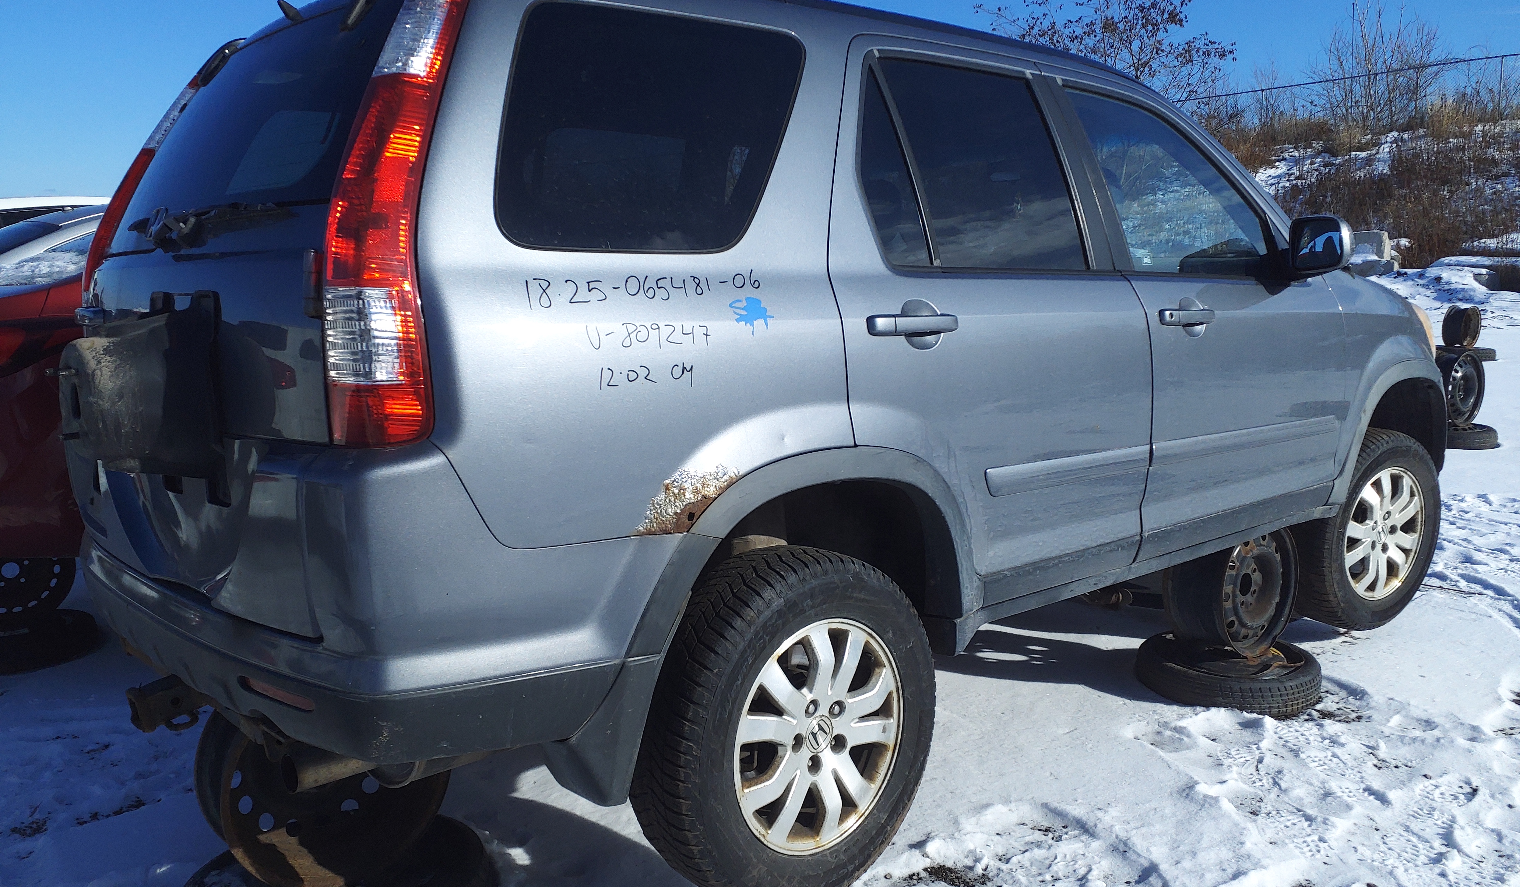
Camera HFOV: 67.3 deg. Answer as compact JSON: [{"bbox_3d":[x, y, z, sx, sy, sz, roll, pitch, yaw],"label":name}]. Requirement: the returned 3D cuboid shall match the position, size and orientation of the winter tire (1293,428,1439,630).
[{"bbox_3d":[2.031,0.287,3.875,0.686,0.686,0.215,-5,10,-30],"label":"winter tire"}]

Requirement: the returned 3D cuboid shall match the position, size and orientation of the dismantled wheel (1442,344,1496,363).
[{"bbox_3d":[6.600,-0.846,10.700,0.610,0.170,0.610,-7,10,-40],"label":"dismantled wheel"}]

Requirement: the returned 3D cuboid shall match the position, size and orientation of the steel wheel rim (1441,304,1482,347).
[{"bbox_3d":[6.639,-1.103,10.800,0.405,0.405,0.180,-7,9,-35],"label":"steel wheel rim"}]

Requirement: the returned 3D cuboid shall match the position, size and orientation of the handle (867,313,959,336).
[{"bbox_3d":[0.301,-0.228,2.196,0.262,0.045,0.050,-6,9,-40],"label":"handle"}]

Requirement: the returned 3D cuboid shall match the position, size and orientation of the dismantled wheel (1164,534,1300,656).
[{"bbox_3d":[1.452,0.425,3.508,0.416,0.416,0.190,-7,10,-36],"label":"dismantled wheel"}]

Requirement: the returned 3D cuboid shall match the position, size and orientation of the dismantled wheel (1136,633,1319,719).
[{"bbox_3d":[1.416,0.698,3.460,0.530,0.128,0.530,-1,7,0],"label":"dismantled wheel"}]

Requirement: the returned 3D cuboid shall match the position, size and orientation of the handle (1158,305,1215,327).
[{"bbox_3d":[1.071,-0.316,2.864,0.250,0.043,0.050,-8,11,-40],"label":"handle"}]

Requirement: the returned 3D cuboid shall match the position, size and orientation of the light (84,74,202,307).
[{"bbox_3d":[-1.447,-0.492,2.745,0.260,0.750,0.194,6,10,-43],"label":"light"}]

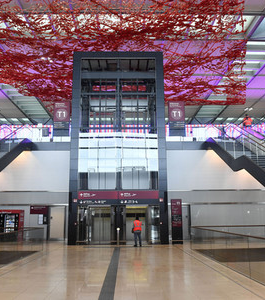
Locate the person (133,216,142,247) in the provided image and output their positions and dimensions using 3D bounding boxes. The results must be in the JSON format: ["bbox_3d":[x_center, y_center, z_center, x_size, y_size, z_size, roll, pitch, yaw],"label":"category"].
[{"bbox_3d":[0.325,4.840,17.720,0.530,1.710,0.360,-1,-12,4],"label":"person"}]

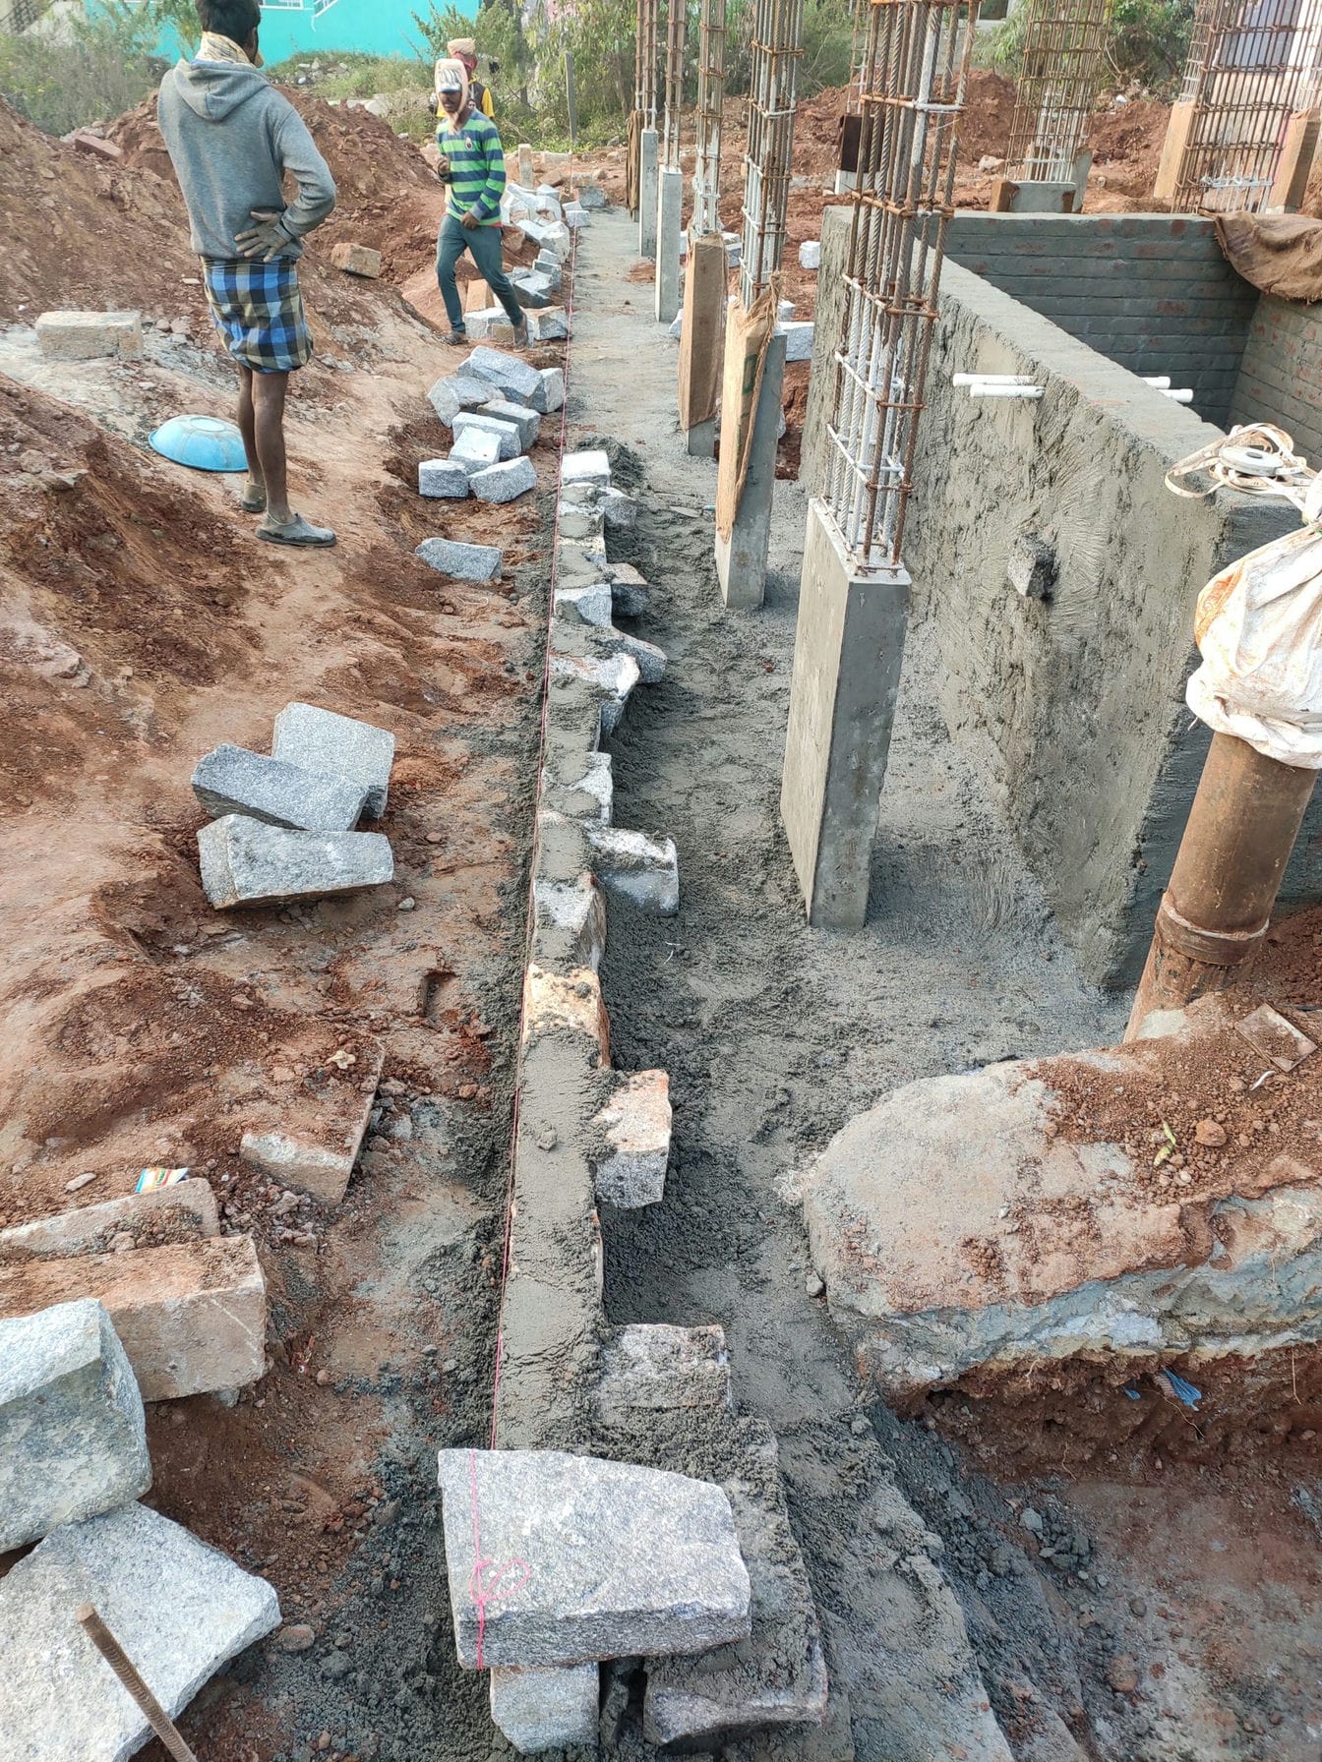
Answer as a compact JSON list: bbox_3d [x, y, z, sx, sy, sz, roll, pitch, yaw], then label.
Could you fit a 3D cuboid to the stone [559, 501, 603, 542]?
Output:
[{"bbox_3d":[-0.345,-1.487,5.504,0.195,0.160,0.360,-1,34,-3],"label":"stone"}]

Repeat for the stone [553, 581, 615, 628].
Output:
[{"bbox_3d":[-0.286,-1.026,4.816,0.210,0.160,0.250,-1,34,-3],"label":"stone"}]

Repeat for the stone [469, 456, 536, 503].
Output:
[{"bbox_3d":[-0.737,-1.893,5.957,0.290,0.140,0.140,-27,43,-35],"label":"stone"}]

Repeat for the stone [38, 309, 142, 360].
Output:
[{"bbox_3d":[-2.700,-2.585,6.021,0.400,0.165,0.200,8,34,9],"label":"stone"}]

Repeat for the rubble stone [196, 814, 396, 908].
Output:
[{"bbox_3d":[-0.850,-0.040,3.015,0.410,0.175,0.135,0,-18,-46],"label":"rubble stone"}]

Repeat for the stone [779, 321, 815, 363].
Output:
[{"bbox_3d":[0.760,-3.064,7.237,0.210,0.175,0.200,-6,35,-9],"label":"stone"}]

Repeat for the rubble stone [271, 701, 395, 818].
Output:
[{"bbox_3d":[-0.893,-0.326,3.463,0.308,0.110,0.277,11,35,-17],"label":"rubble stone"}]

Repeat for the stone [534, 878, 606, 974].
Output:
[{"bbox_3d":[-0.210,0.154,2.956,0.165,0.170,0.340,0,34,-3],"label":"stone"}]

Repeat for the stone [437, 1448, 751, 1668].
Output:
[{"bbox_3d":[-0.093,0.954,1.800,0.405,0.112,0.240,4,28,-11],"label":"stone"}]

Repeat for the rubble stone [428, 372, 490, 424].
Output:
[{"bbox_3d":[-1.041,-2.530,6.675,0.330,0.220,0.220,6,34,7],"label":"rubble stone"}]

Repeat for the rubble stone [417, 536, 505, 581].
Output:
[{"bbox_3d":[-0.809,-1.288,5.105,0.305,0.130,0.150,9,35,12],"label":"rubble stone"}]

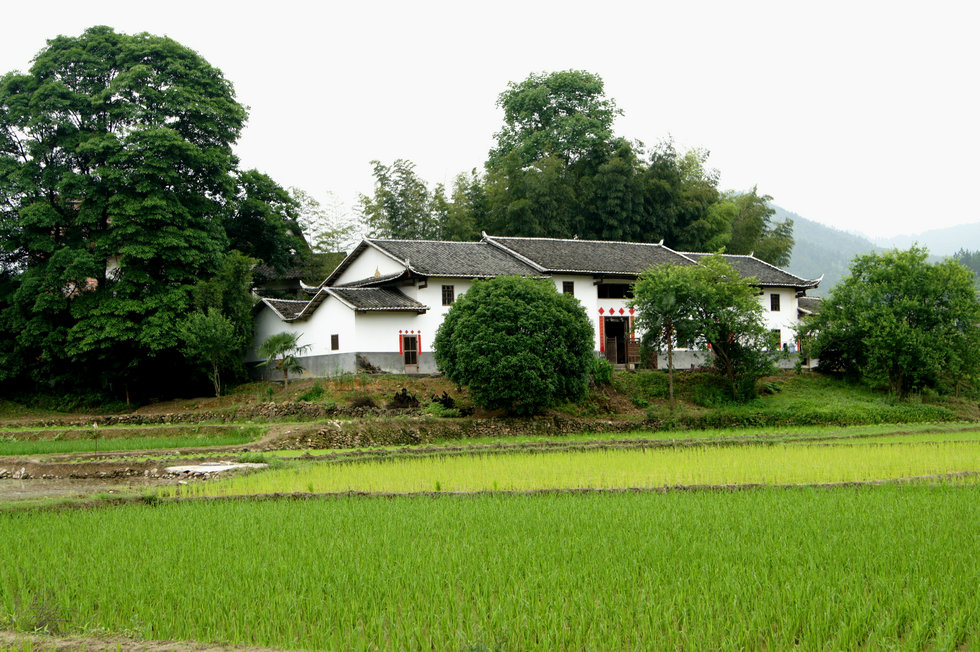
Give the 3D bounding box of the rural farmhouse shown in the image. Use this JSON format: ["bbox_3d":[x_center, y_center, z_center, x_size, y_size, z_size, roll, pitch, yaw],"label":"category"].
[{"bbox_3d":[4.112,-1.221,91.396,35.300,8.800,15.800,0,-3,-31],"label":"rural farmhouse"}]

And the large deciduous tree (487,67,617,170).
[{"bbox_3d":[5.347,-9.996,111.468,11.000,20.500,10.500,-1,-3,0],"label":"large deciduous tree"}]

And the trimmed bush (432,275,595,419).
[{"bbox_3d":[1.247,1.043,72.000,7.899,6.983,7.800,-1,-3,0],"label":"trimmed bush"}]

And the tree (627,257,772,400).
[{"bbox_3d":[11.886,0.140,79.500,7.741,8.151,7.200,-1,-3,0],"label":"tree"}]

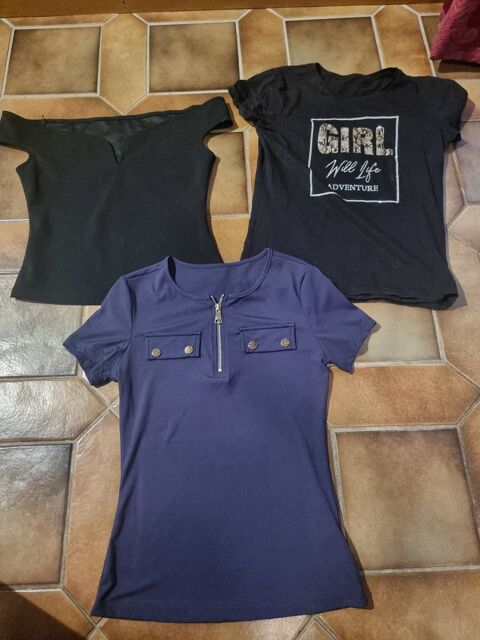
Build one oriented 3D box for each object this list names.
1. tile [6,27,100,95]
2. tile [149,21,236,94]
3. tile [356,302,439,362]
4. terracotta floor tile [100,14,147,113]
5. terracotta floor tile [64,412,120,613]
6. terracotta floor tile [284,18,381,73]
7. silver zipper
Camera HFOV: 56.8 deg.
[{"bbox_3d":[-0.415,-0.584,1.007,0.201,0.010,0.201,-3,71,-1],"label":"tile"},{"bbox_3d":[-0.101,-0.599,1.012,0.201,0.010,0.201,-3,71,-1],"label":"tile"},{"bbox_3d":[0.244,-0.019,0.808,0.201,0.010,0.201,-3,71,-1],"label":"tile"},{"bbox_3d":[-0.258,-0.591,1.009,0.102,0.010,0.309,-3,71,-1],"label":"terracotta floor tile"},{"bbox_3d":[-0.212,0.299,0.696,0.102,0.010,0.309,-3,71,-1],"label":"terracotta floor tile"},{"bbox_3d":[0.214,-0.613,1.016,0.201,0.010,0.201,-3,71,-1],"label":"terracotta floor tile"},{"bbox_3d":[-0.036,0.021,0.778,0.024,0.010,0.145,-2,71,-1],"label":"silver zipper"}]

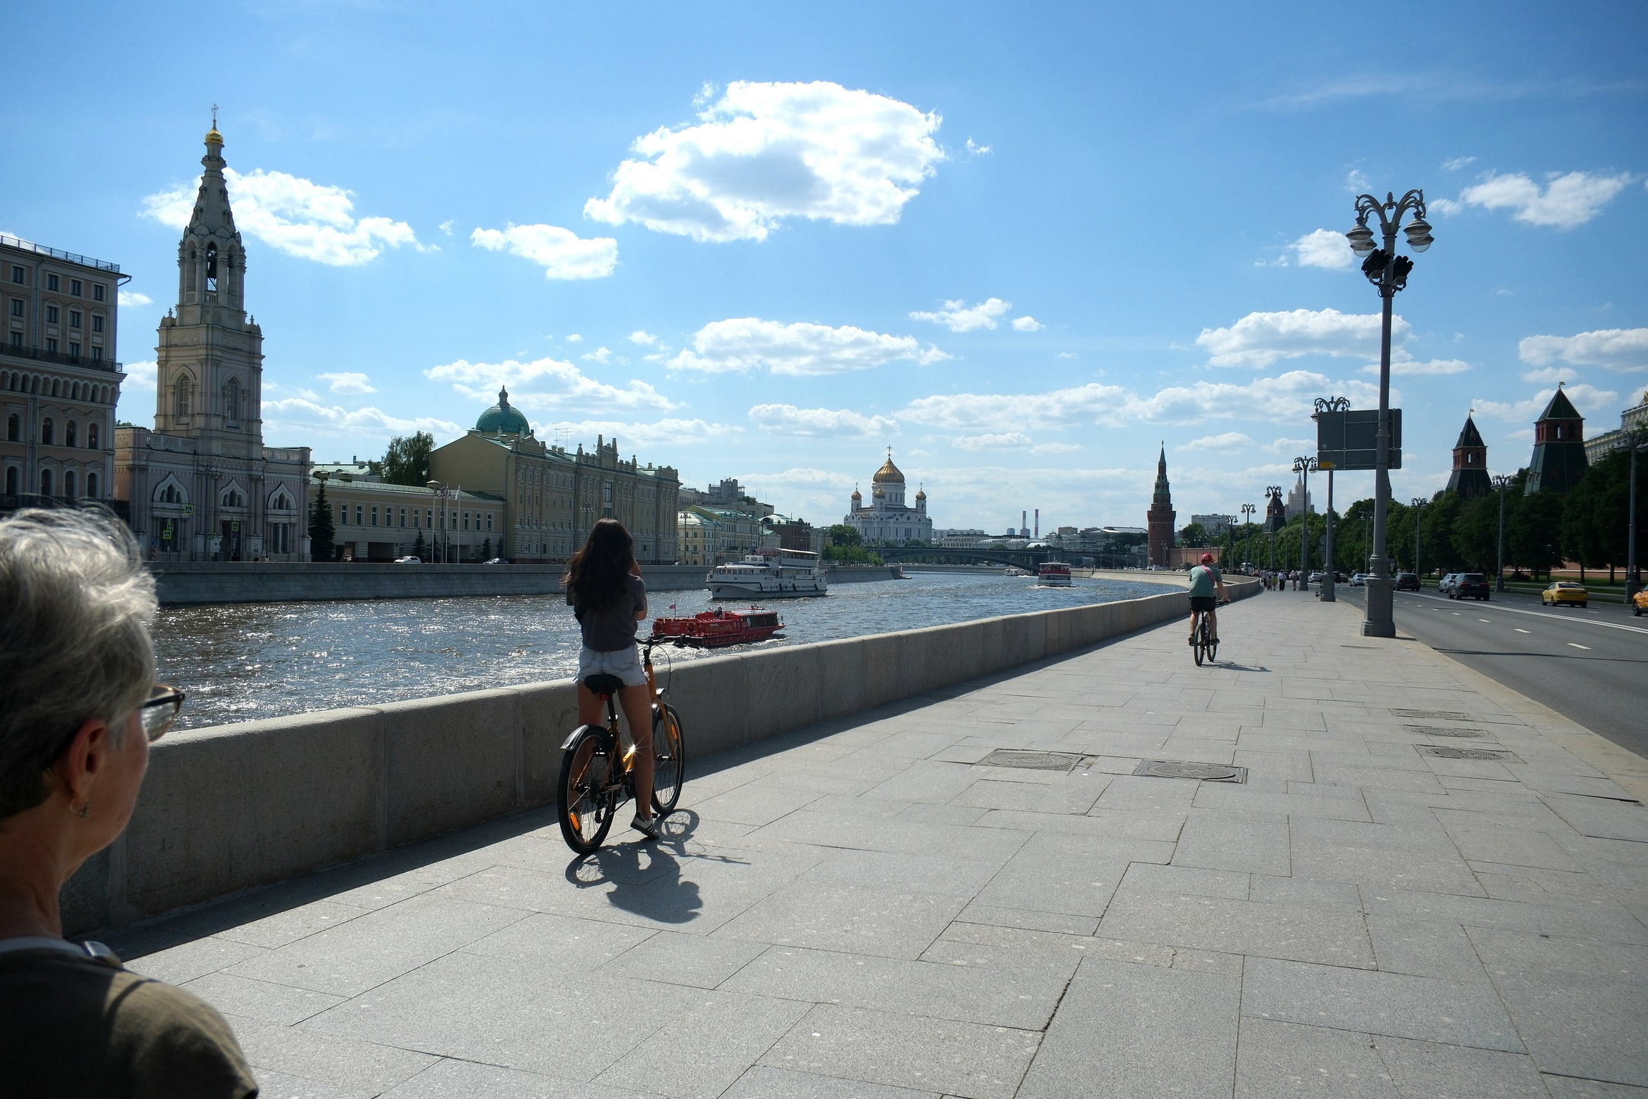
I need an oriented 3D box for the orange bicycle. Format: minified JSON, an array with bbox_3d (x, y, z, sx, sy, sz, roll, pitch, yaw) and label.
[{"bbox_3d":[-1.082,1.050,6.892,0.620,1.060,1.760,1,-1,15],"label":"orange bicycle"}]

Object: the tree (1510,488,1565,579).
[{"bbox_3d":[85.625,-1.591,148.061,6.300,11.100,6.300,1,-1,17],"label":"tree"}]

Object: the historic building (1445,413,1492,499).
[{"bbox_3d":[134.719,-11.432,258.205,10.500,34.000,10.500,1,-1,13],"label":"historic building"}]

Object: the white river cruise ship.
[{"bbox_3d":[-9.812,3.735,198.042,6.800,7.600,35.000,1,-1,25],"label":"white river cruise ship"}]

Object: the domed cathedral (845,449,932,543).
[{"bbox_3d":[61.723,-42.643,1160.731,71.000,103.000,71.000,1,-1,-27],"label":"domed cathedral"}]

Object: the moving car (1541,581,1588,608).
[{"bbox_3d":[42.480,2.554,70.986,1.830,1.480,4.650,0,-1,20],"label":"moving car"}]

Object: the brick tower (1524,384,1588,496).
[{"bbox_3d":[114.861,-10.615,193.166,9.000,30.300,9.000,1,-1,16],"label":"brick tower"}]

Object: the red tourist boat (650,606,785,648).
[{"bbox_3d":[-7.300,5.214,87.347,3.700,2.600,15.800,0,-1,18],"label":"red tourist boat"}]

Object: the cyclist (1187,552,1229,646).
[{"bbox_3d":[6.260,0.799,20.144,0.580,1.570,0.820,0,-1,23],"label":"cyclist"}]

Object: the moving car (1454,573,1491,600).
[{"bbox_3d":[43.462,2.527,83.305,1.930,1.770,4.800,1,-1,17],"label":"moving car"}]

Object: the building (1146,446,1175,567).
[{"bbox_3d":[161.152,-20.157,588.372,14.000,61.000,14.000,0,-1,15],"label":"building"}]

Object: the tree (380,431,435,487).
[{"bbox_3d":[-82.431,-9.402,245.145,12.000,25.000,12.000,1,-1,-15],"label":"tree"}]

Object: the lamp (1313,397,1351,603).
[{"bbox_3d":[28.329,-2.772,68.962,2.000,11.440,1.900,1,-1,20],"label":"lamp"}]

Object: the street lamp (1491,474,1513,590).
[{"bbox_3d":[65.354,-1.452,119.262,2.000,11.440,1.900,1,-1,17],"label":"street lamp"}]

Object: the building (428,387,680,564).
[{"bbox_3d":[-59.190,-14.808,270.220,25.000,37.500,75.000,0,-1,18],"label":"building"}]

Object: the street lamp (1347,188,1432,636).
[{"bbox_3d":[14.507,-3.501,31.962,2.000,11.440,1.900,1,-1,24],"label":"street lamp"}]

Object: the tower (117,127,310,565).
[{"bbox_3d":[-84.853,-27.789,169.364,12.000,61.000,30.000,0,-1,20],"label":"tower"}]

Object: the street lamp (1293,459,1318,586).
[{"bbox_3d":[37.398,-2.042,96.047,2.000,10.500,0.800,0,-1,20],"label":"street lamp"}]

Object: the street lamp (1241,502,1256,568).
[{"bbox_3d":[61.433,-0.785,179.562,2.000,11.440,1.900,1,-1,16],"label":"street lamp"}]

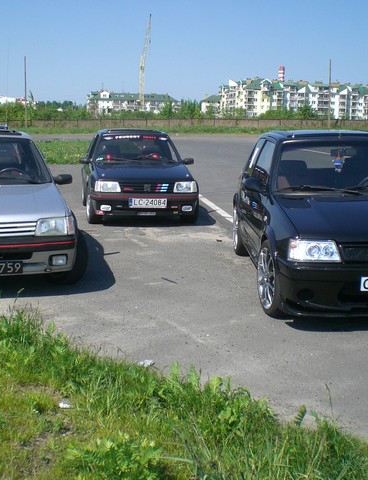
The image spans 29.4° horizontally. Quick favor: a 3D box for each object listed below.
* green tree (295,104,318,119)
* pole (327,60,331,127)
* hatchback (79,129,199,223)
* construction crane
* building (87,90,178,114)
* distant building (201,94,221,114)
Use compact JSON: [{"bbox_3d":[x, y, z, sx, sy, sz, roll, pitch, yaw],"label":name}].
[{"bbox_3d":[21.402,-22.065,123.037,4.300,3.266,4.000,0,10,0],"label":"green tree"},{"bbox_3d":[15.741,-15.871,76.401,0.250,7.402,0.250,0,10,0],"label":"pole"},{"bbox_3d":[-0.763,-1.106,11.083,1.620,1.350,3.710,-2,10,-9],"label":"hatchback"},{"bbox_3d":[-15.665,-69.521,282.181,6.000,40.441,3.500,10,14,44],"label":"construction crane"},{"bbox_3d":[-23.516,-62.472,325.082,43.000,12.269,13.000,0,10,0],"label":"building"},{"bbox_3d":[12.755,-59.842,315.393,14.000,10.387,12.000,0,10,0],"label":"distant building"}]

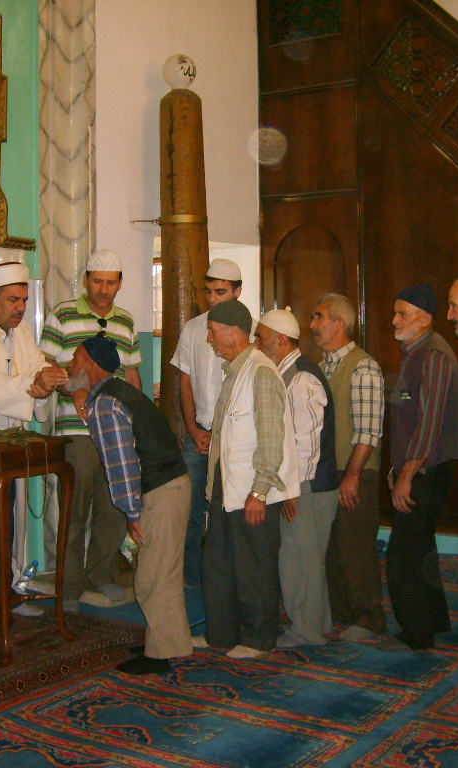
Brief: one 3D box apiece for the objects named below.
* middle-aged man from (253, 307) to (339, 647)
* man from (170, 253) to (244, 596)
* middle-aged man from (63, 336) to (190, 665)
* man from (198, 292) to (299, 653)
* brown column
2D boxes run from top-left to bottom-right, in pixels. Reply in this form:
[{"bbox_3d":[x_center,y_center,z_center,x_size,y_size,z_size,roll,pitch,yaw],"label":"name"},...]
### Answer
[{"bbox_3d":[0.303,0.418,4.683,0.400,1.498,0.500,-1,3,3],"label":"middle-aged man"},{"bbox_3d":[-0.068,0.223,5.576,0.520,1.810,0.360,0,3,16],"label":"man"},{"bbox_3d":[-0.426,0.487,4.446,0.600,1.401,0.500,0,3,18],"label":"middle-aged man"},{"bbox_3d":[0.083,0.402,4.493,0.400,1.532,0.500,-1,3,-15],"label":"man"},{"bbox_3d":[-0.264,-0.362,6.078,0.280,2.734,0.280,-1,3,0],"label":"brown column"}]

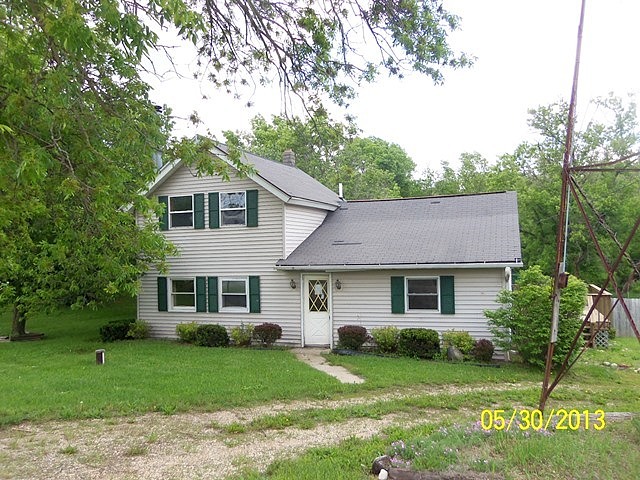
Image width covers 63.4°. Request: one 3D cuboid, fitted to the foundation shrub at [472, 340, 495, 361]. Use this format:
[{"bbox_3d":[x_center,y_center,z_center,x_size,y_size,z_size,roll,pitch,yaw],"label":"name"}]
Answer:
[{"bbox_3d":[4.121,2.794,13.054,0.510,0.603,0.520,-2,-1,20],"label":"foundation shrub"}]

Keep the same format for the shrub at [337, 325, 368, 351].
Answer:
[{"bbox_3d":[0.893,2.699,14.299,0.899,0.708,0.820,-2,-1,20],"label":"shrub"}]

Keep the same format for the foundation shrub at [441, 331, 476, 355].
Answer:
[{"bbox_3d":[3.542,2.676,13.354,0.830,0.660,0.750,-2,-1,20],"label":"foundation shrub"}]

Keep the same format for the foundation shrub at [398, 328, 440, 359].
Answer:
[{"bbox_3d":[2.594,2.710,13.533,1.069,0.765,0.980,-2,-1,20],"label":"foundation shrub"}]

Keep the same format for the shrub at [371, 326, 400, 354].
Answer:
[{"bbox_3d":[1.761,2.714,13.947,0.800,0.746,0.770,-2,-1,20],"label":"shrub"}]

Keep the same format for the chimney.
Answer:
[{"bbox_3d":[-1.383,-3.660,23.356,0.440,0.870,0.440,-2,-1,20],"label":"chimney"}]

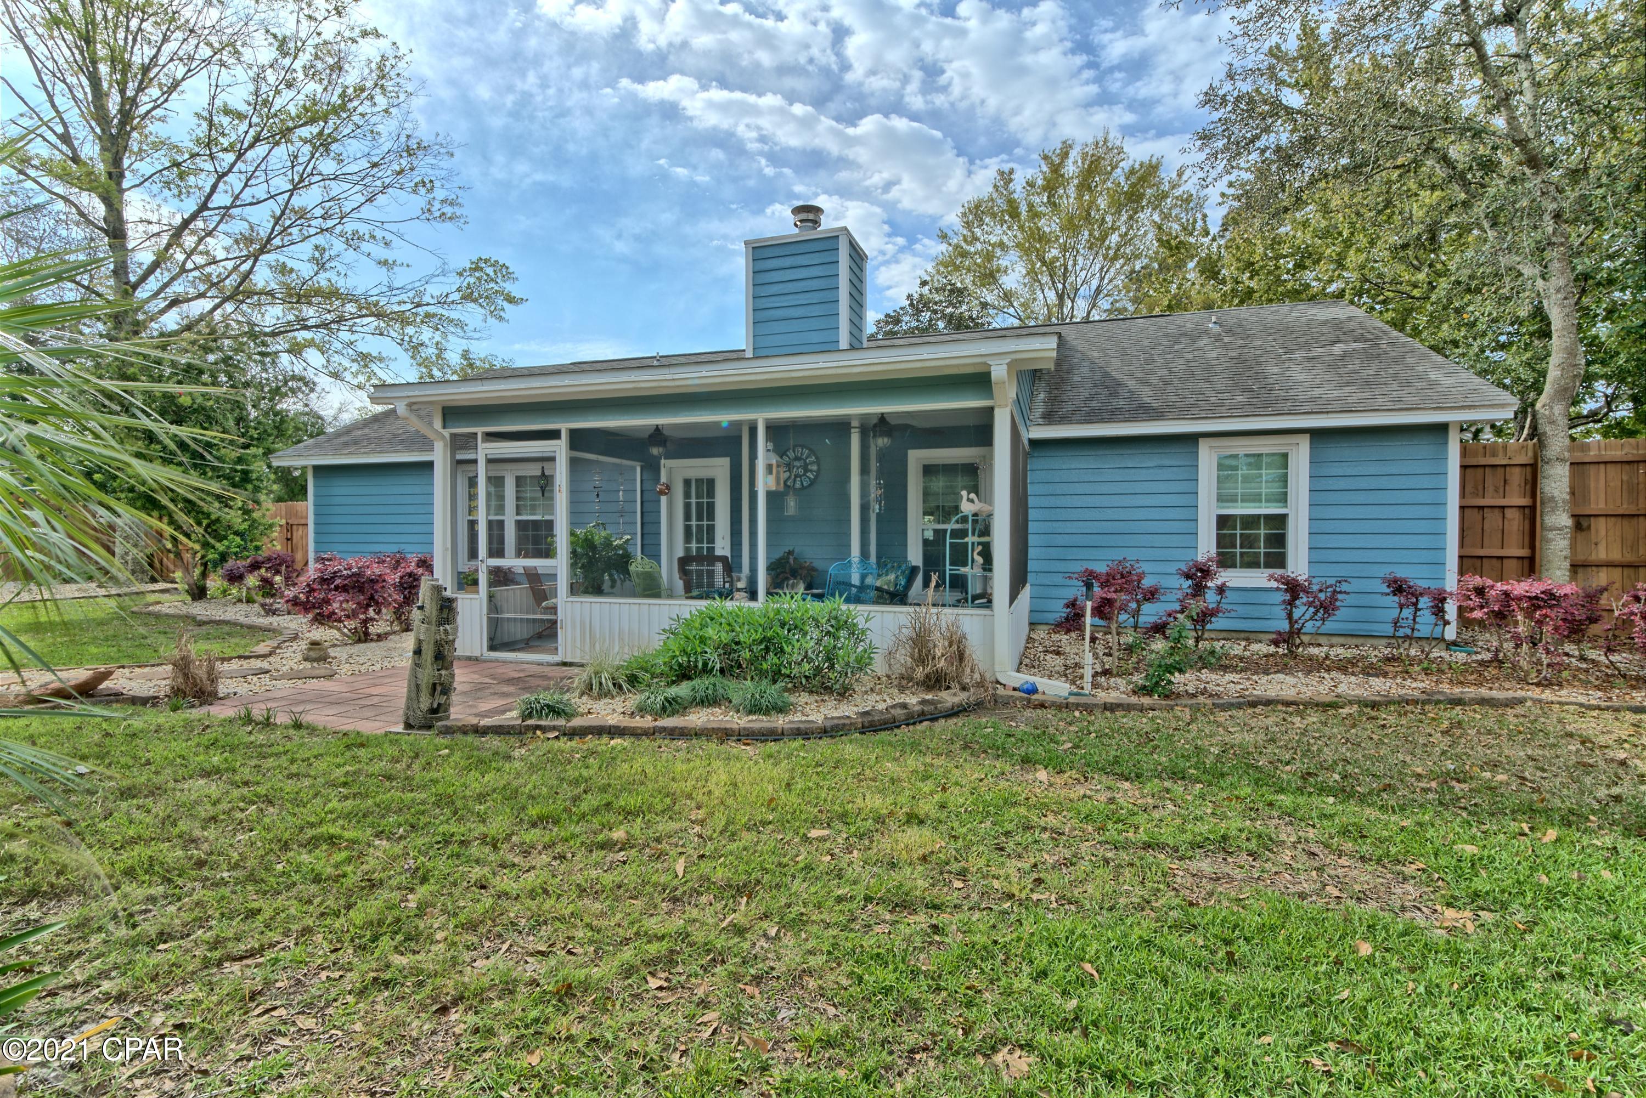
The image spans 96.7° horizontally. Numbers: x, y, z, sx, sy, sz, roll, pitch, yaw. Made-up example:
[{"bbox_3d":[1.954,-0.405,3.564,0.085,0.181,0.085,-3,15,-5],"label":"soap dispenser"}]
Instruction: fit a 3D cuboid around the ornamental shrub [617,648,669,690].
[{"bbox_3d":[-1.422,0.944,5.800,0.380,0.300,0.360,0,1,-14],"label":"ornamental shrub"}]

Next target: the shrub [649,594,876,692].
[{"bbox_3d":[-0.457,0.710,5.720,1.620,0.700,0.900,0,1,18],"label":"shrub"}]

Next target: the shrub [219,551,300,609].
[{"bbox_3d":[-8.775,0.506,11.400,1.020,0.950,0.950,-1,2,-38],"label":"shrub"}]

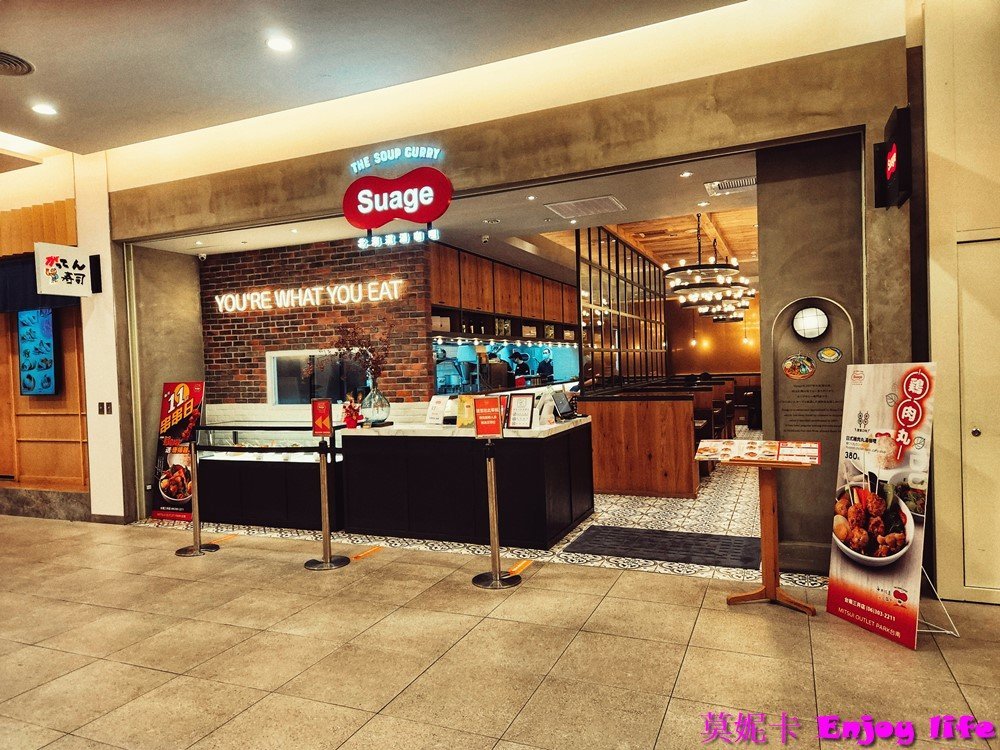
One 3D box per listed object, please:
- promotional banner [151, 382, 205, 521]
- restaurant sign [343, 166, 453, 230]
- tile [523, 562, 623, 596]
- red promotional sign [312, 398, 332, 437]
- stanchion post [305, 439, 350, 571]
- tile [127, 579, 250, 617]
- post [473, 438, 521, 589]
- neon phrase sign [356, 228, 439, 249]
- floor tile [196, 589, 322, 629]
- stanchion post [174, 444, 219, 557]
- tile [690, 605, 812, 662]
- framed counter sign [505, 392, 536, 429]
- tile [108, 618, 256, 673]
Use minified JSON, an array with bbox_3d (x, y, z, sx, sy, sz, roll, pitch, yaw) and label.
[{"bbox_3d":[-3.482,0.815,7.225,0.600,1.480,0.280,-2,1,23],"label":"promotional banner"},{"bbox_3d":[-0.865,-1.458,5.516,1.040,0.445,0.100,-2,1,23],"label":"restaurant sign"},{"bbox_3d":[0.536,1.453,4.725,0.600,0.010,0.600,-2,1,23],"label":"tile"},{"bbox_3d":[-1.421,0.342,5.317,0.210,0.300,0.030,-2,1,29],"label":"red promotional sign"},{"bbox_3d":[-1.396,1.015,5.328,0.360,0.990,0.360,-2,1,23],"label":"stanchion post"},{"bbox_3d":[-2.126,1.561,4.632,0.600,0.015,0.600,-1,1,23],"label":"tile"},{"bbox_3d":[-0.039,0.986,4.761,0.355,1.000,0.355,-2,1,0],"label":"post"},{"bbox_3d":[-0.849,-1.138,5.550,0.800,0.095,0.050,-2,1,23],"label":"neon phrase sign"},{"bbox_3d":[-1.575,1.546,4.395,0.600,0.015,0.600,-1,1,23],"label":"floor tile"},{"bbox_3d":[-2.691,1.061,5.866,0.355,1.000,0.355,-2,1,23],"label":"stanchion post"},{"bbox_3d":[1.412,1.450,3.745,0.598,0.012,0.596,-2,1,23],"label":"tile"},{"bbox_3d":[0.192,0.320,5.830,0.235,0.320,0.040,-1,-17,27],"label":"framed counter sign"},{"bbox_3d":[-1.810,1.558,3.838,0.598,0.012,0.596,-2,1,23],"label":"tile"}]

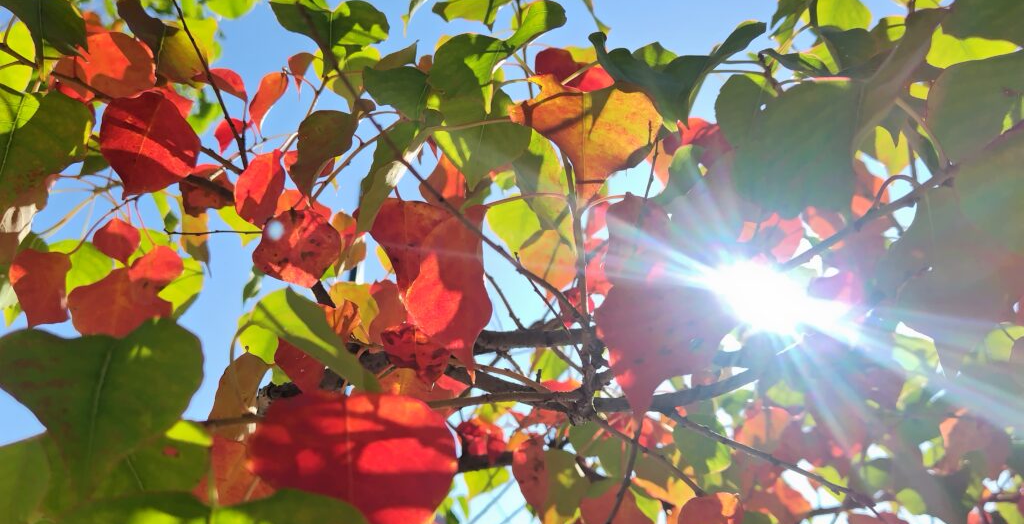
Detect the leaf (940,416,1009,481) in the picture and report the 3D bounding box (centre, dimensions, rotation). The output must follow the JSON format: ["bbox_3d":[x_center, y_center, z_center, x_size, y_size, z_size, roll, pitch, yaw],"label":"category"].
[{"bbox_3d":[0.368,0.148,0.541,0.057,0.051,0.022,0,-23,34],"label":"leaf"}]

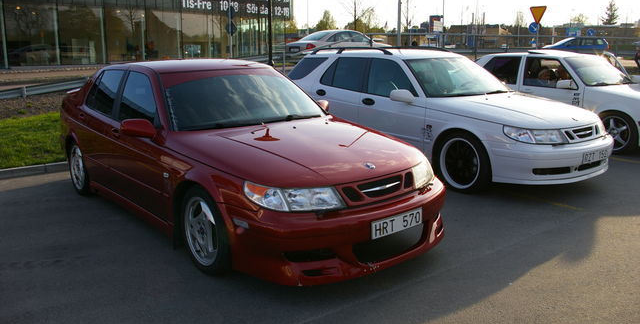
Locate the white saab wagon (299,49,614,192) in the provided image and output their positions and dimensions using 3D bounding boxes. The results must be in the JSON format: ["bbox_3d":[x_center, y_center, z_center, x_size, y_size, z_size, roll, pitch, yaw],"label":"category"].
[{"bbox_3d":[1.455,-0.781,7.287,1.830,1.480,4.820,-10,16,-35],"label":"white saab wagon"}]

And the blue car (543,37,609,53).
[{"bbox_3d":[15.048,-6.698,31.911,4.250,1.460,1.750,-1,13,0],"label":"blue car"}]

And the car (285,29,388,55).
[{"bbox_3d":[0.926,-4.265,20.197,4.750,1.450,1.820,-11,16,-39],"label":"car"}]

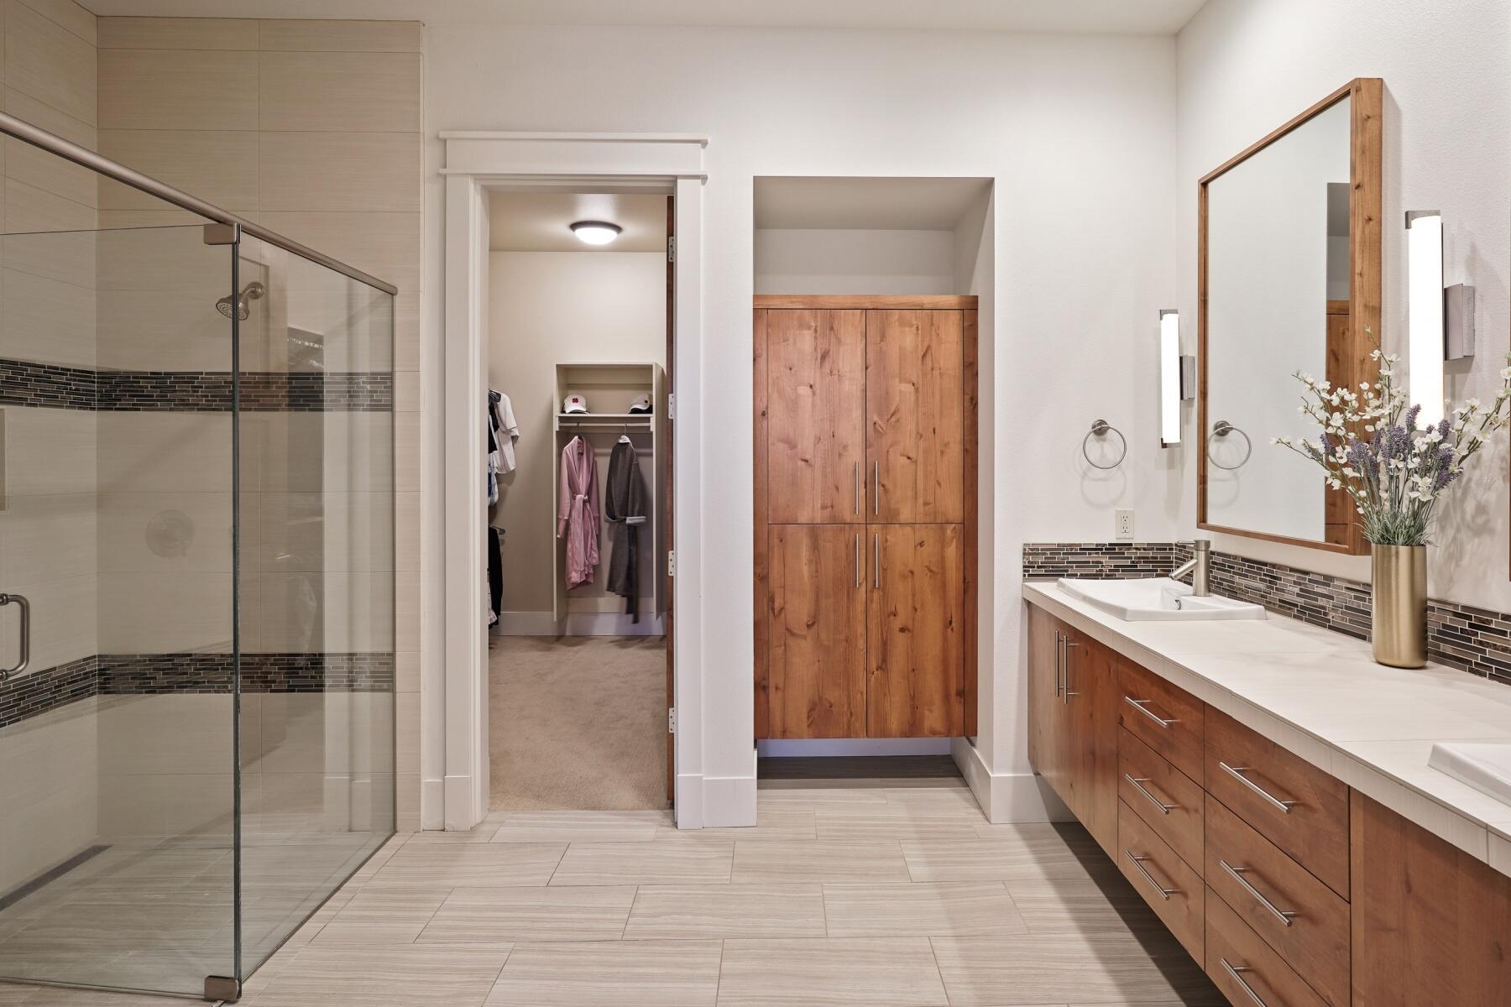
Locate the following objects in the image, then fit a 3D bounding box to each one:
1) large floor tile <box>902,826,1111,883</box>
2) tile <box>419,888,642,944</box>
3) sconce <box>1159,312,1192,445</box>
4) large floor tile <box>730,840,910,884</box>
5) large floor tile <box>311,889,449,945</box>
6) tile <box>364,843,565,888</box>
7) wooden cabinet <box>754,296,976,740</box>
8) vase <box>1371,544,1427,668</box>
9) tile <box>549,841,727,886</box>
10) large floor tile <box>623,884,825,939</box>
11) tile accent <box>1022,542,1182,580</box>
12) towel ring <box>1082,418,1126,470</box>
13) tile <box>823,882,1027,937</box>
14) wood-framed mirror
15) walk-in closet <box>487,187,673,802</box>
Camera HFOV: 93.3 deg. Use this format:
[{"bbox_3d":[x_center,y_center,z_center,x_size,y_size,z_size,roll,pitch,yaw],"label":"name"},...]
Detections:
[{"bbox_3d":[0.837,1.268,2.534,0.610,0.010,0.280,0,3,-1],"label":"large floor tile"},{"bbox_3d":[-0.694,1.286,2.232,0.607,0.010,0.280,0,3,-1],"label":"tile"},{"bbox_3d":[1.645,-0.488,2.795,0.087,0.525,0.100,0,3,1],"label":"sconce"},{"bbox_3d":[0.228,1.267,2.518,0.607,0.010,0.280,0,3,-1],"label":"large floor tile"},{"bbox_3d":[-1.151,1.286,2.220,0.304,0.010,0.280,0,3,-1],"label":"large floor tile"},{"bbox_3d":[-1.028,1.319,2.596,0.635,0.015,0.285,0,4,1],"label":"tile"},{"bbox_3d":[0.456,0.053,3.180,0.928,1.845,0.420,0,2,-1],"label":"wooden cabinet"},{"bbox_3d":[1.592,0.252,1.767,0.105,0.288,0.105,0,3,1],"label":"vase"},{"bbox_3d":[-0.382,1.267,2.503,0.607,0.010,0.280,0,3,-1],"label":"tile"},{"bbox_3d":[-0.088,1.339,2.333,0.635,0.015,0.285,0,4,1],"label":"large floor tile"},{"bbox_3d":[1.326,0.223,2.750,0.590,0.147,0.012,0,2,-1],"label":"tile accent"},{"bbox_3d":[1.383,-0.233,2.835,0.165,0.195,0.070,0,3,1],"label":"towel ring"},{"bbox_3d":[0.545,1.338,2.347,0.635,0.015,0.285,0,4,1],"label":"tile"},{"bbox_3d":[1.635,-0.517,2.250,0.068,1.250,0.700,0,3,2],"label":"wood-framed mirror"},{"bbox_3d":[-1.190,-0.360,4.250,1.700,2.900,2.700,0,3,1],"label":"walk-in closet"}]

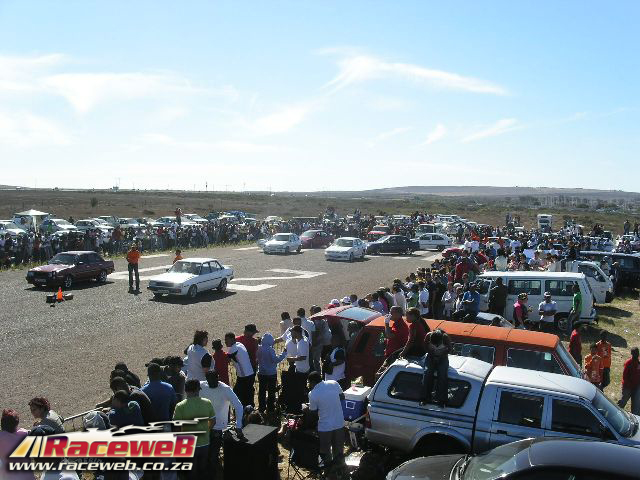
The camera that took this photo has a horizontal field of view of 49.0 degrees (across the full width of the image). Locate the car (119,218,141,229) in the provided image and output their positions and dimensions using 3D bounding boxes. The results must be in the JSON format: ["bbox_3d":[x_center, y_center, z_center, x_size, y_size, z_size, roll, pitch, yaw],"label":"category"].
[{"bbox_3d":[-19.318,-1.296,69.073,4.200,1.430,1.670,2,4,28],"label":"car"}]

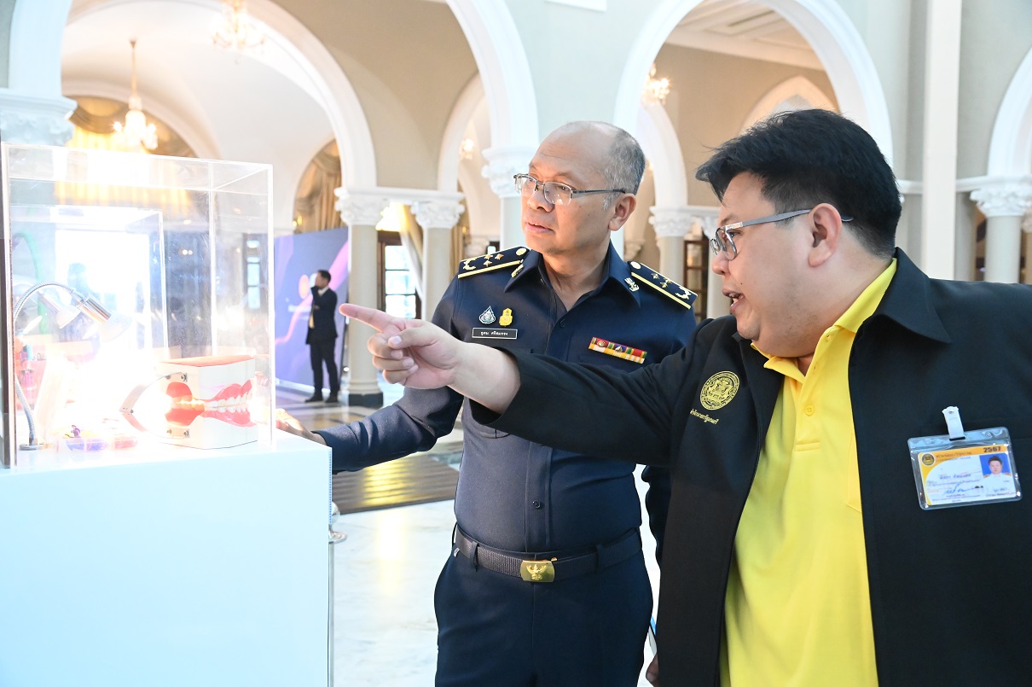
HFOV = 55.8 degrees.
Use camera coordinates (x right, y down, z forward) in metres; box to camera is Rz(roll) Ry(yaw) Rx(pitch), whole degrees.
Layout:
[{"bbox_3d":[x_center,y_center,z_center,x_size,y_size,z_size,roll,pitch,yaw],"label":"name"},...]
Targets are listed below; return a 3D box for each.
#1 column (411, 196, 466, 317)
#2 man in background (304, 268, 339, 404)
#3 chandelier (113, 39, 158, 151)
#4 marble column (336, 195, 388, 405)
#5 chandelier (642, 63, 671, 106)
[{"bbox_3d":[-1.026,-0.578,12.950,0.570,2.720,0.570,-1,3,-28],"label":"column"},{"bbox_3d":[-2.540,-0.076,12.750,0.420,1.720,0.500,-1,3,-22],"label":"man in background"},{"bbox_3d":[-5.435,-3.510,13.900,0.620,1.580,0.620,0,3,0],"label":"chandelier"},{"bbox_3d":[-1.949,-0.556,12.400,0.570,2.720,0.570,-1,3,-28],"label":"marble column"},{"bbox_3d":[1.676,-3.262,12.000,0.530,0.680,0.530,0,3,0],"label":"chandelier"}]

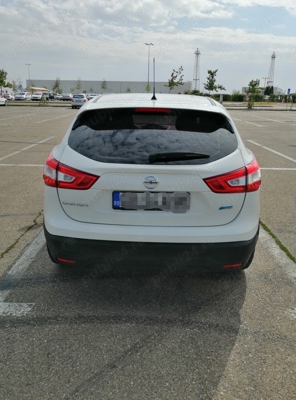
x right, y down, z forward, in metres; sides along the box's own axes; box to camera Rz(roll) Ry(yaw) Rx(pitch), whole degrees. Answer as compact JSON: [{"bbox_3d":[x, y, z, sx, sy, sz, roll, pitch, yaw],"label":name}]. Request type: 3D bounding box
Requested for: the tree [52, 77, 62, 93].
[{"bbox_3d":[-22.097,-27.146,76.181,2.500,5.200,2.500,1,19,2],"label":"tree"}]

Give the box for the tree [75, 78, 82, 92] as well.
[{"bbox_3d":[-17.318,-27.567,77.967,2.000,5.100,2.000,1,19,2],"label":"tree"}]

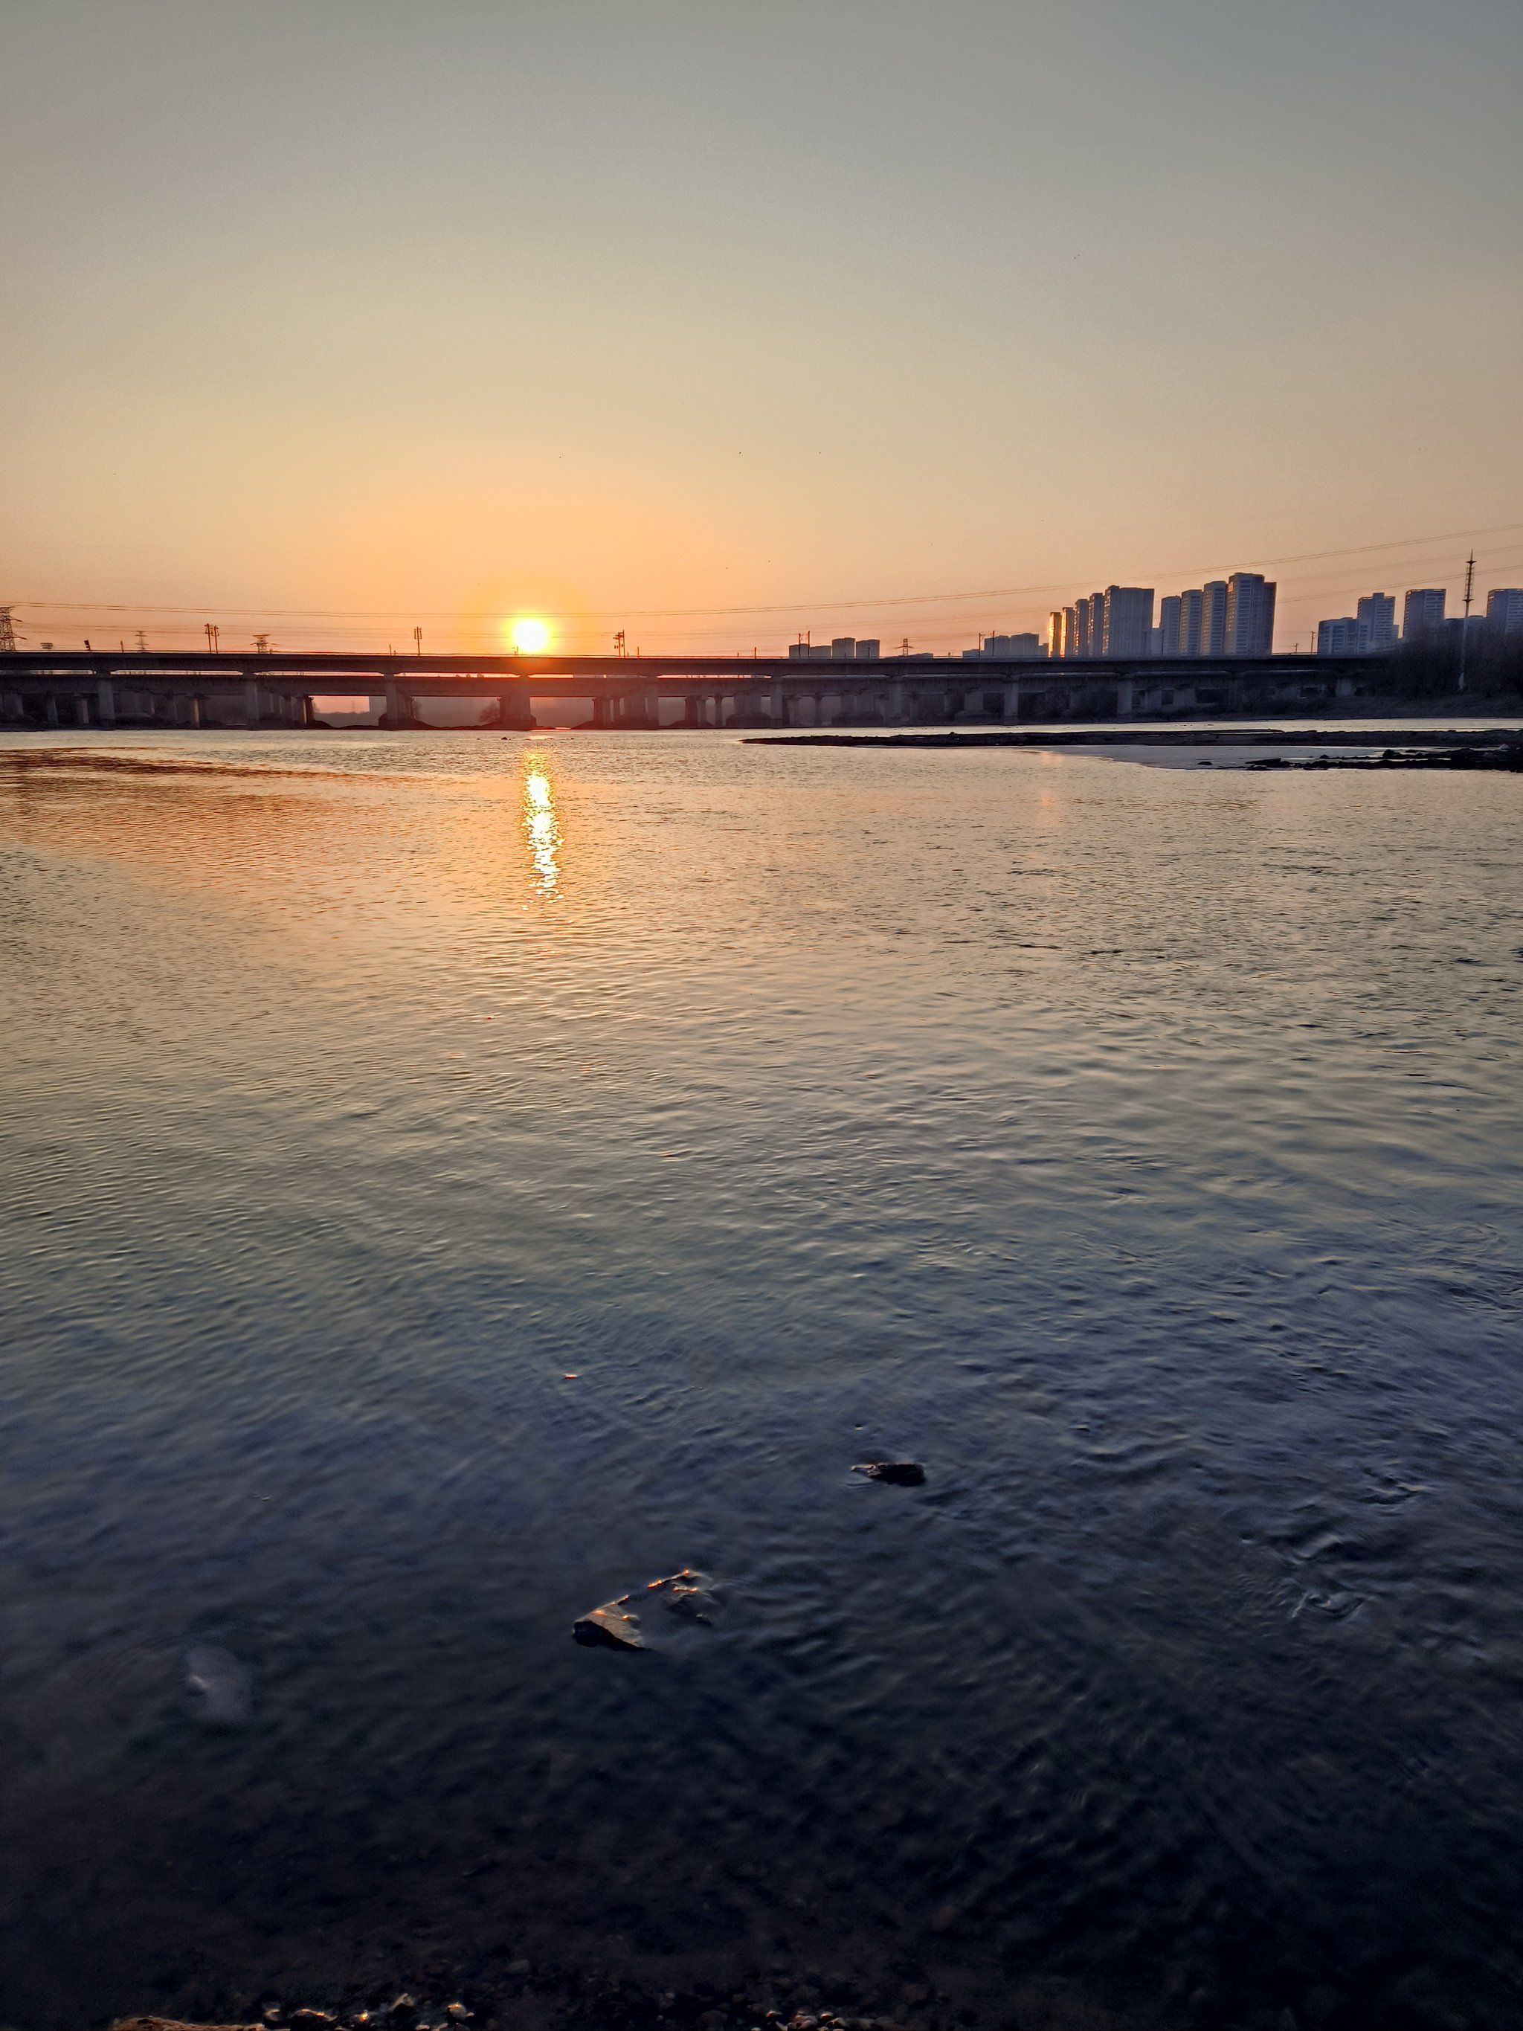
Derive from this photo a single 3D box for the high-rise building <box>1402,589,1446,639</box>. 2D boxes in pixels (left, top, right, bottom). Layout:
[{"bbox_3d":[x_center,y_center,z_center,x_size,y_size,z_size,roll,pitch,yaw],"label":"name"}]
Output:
[{"bbox_3d":[564.800,-311.100,1254.900,31.000,103.000,18.000,2,12,11],"label":"high-rise building"}]

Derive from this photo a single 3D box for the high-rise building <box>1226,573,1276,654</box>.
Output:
[{"bbox_3d":[360.600,-274.100,1081.700,27.900,99.200,20.000,0,11,0],"label":"high-rise building"}]

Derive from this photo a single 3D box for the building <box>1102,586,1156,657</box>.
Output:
[{"bbox_3d":[303.400,-302.300,1215.200,37.700,101.400,20.000,0,11,0],"label":"building"}]

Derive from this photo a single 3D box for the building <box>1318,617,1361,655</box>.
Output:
[{"bbox_3d":[411.200,-249.900,1046.800,23.600,65.600,18.000,0,11,0],"label":"building"}]

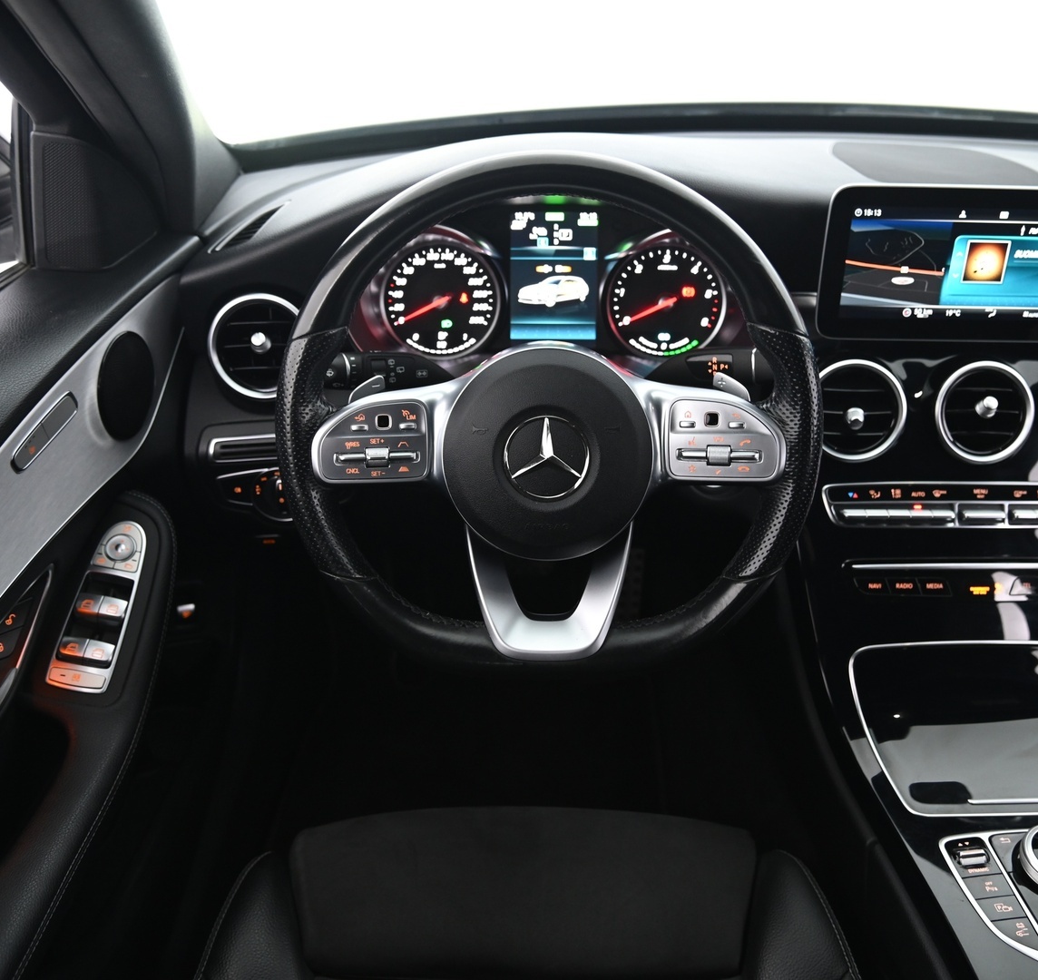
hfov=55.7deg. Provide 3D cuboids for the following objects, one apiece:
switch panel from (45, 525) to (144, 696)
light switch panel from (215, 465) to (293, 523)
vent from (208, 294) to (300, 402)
[{"bbox_3d":[-0.323,0.092,0.761,0.047,0.022,0.145,3,54,-5],"label":"switch panel"},{"bbox_3d":[-0.220,0.003,0.890,0.100,0.050,0.035,1,11,2],"label":"light switch panel"},{"bbox_3d":[-0.223,-0.128,0.865,0.090,0.090,0.040,1,14,2],"label":"vent"}]

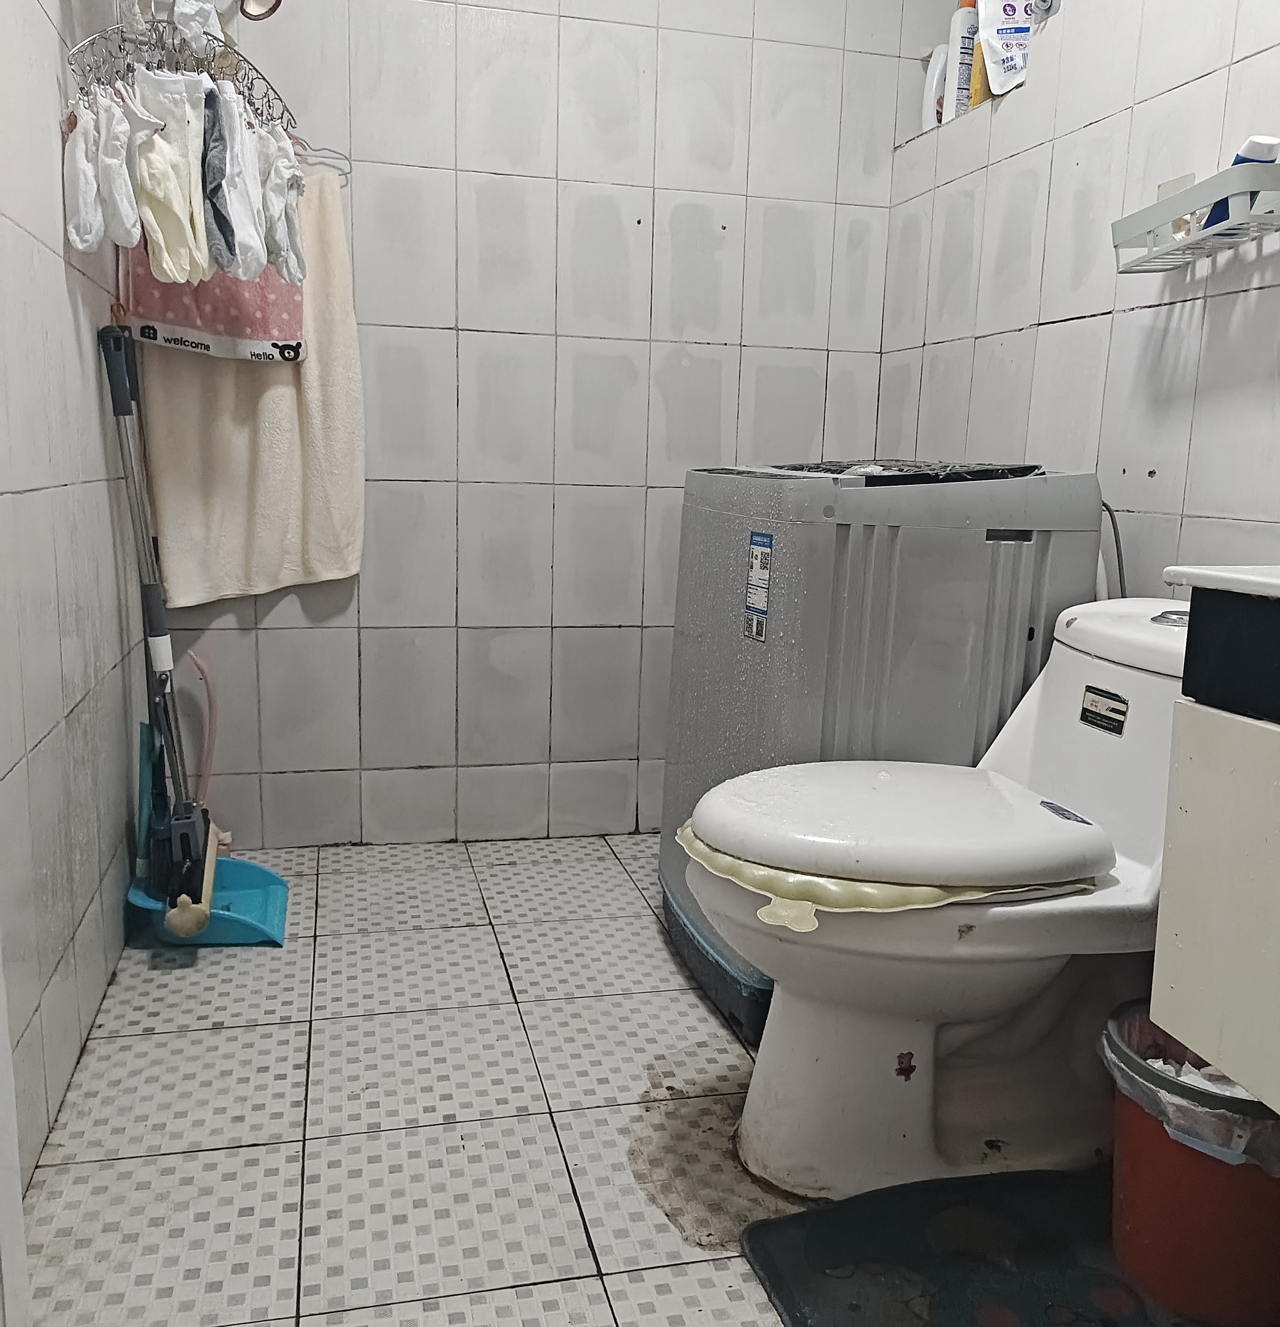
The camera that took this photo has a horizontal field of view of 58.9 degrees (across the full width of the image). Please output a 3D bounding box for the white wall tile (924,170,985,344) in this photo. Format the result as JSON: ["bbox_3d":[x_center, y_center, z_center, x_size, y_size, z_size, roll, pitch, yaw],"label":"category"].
[{"bbox_3d":[0.613,-0.777,2.193,0.010,0.300,0.195,-1,11,-15],"label":"white wall tile"}]

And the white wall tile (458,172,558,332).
[{"bbox_3d":[-0.266,-0.818,2.271,0.199,0.299,0.010,-1,10,-14],"label":"white wall tile"}]

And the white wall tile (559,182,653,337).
[{"bbox_3d":[-0.072,-0.822,2.321,0.198,0.299,0.011,-1,10,-14],"label":"white wall tile"}]

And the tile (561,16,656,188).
[{"bbox_3d":[-0.064,-1.114,2.262,0.200,0.300,0.010,-1,11,-14],"label":"tile"}]

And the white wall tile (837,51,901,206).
[{"bbox_3d":[0.482,-1.127,2.405,0.126,0.301,0.010,-1,11,-14],"label":"white wall tile"}]

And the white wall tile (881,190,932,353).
[{"bbox_3d":[0.562,-0.811,2.373,0.010,0.300,0.185,-1,11,-15],"label":"white wall tile"}]

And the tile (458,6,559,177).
[{"bbox_3d":[-0.258,-1.114,2.219,0.199,0.299,0.010,-1,10,-14],"label":"tile"}]

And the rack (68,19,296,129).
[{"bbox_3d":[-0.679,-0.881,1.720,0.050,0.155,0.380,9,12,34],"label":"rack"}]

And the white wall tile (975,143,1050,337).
[{"bbox_3d":[0.663,-0.743,2.011,0.010,0.300,0.200,-1,11,-15],"label":"white wall tile"}]

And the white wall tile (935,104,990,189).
[{"bbox_3d":[0.622,-0.988,2.166,0.010,0.119,0.197,-1,10,-16],"label":"white wall tile"}]

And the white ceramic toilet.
[{"bbox_3d":[0.406,0.263,1.418,0.740,0.655,0.400,-1,11,-14],"label":"white ceramic toilet"}]

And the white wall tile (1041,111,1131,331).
[{"bbox_3d":[0.714,-0.707,1.821,0.010,0.300,0.200,-1,11,-15],"label":"white wall tile"}]

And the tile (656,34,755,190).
[{"bbox_3d":[0.130,-1.117,2.310,0.200,0.300,0.010,-1,11,-14],"label":"tile"}]

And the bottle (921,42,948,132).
[{"bbox_3d":[0.618,-1.179,2.328,0.080,0.200,0.060,-1,10,-16],"label":"bottle"}]

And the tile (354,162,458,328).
[{"bbox_3d":[-0.460,-0.815,2.224,0.199,0.299,0.010,-1,10,-14],"label":"tile"}]

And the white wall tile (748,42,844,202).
[{"bbox_3d":[0.324,-1.123,2.360,0.199,0.299,0.010,-1,10,-14],"label":"white wall tile"}]

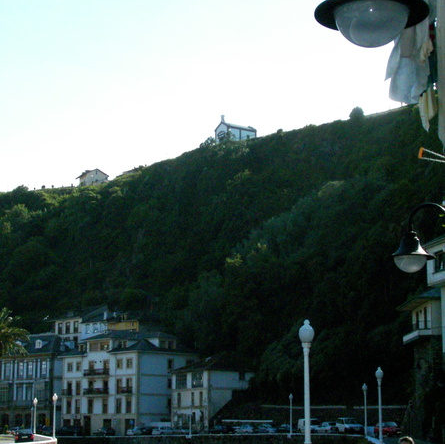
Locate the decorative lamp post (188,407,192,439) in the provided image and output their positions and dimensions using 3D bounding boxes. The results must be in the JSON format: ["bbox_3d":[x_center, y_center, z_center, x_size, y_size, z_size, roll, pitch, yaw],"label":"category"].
[{"bbox_3d":[-4.248,26.453,141.550,0.380,3.850,0.380,0,-11,0],"label":"decorative lamp post"}]

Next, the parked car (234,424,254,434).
[{"bbox_3d":[2.783,26.115,133.472,1.680,1.430,4.000,4,-11,-20],"label":"parked car"}]

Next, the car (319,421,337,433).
[{"bbox_3d":[10.989,21.657,110.908,1.680,1.430,4.000,3,-11,-16],"label":"car"}]

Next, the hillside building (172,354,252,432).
[{"bbox_3d":[-0.787,26.579,165.028,10.400,12.200,10.600,7,-12,-34],"label":"hillside building"}]

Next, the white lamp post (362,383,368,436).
[{"bbox_3d":[12.235,16.020,90.678,0.430,4.450,0.430,0,-10,0],"label":"white lamp post"}]

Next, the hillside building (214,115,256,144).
[{"bbox_3d":[3.862,-27.480,315.946,10.000,7.800,6.800,7,-12,-33],"label":"hillside building"}]

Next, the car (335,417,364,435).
[{"bbox_3d":[12.554,20.402,105.547,1.800,1.850,4.300,2,-11,-11],"label":"car"}]

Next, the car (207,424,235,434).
[{"bbox_3d":[-0.193,26.838,136.401,1.700,1.450,4.100,-7,-12,33],"label":"car"}]

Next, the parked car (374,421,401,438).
[{"bbox_3d":[16.063,20.238,103.543,1.650,1.430,3.850,2,-11,-11],"label":"parked car"}]

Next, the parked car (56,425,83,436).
[{"bbox_3d":[-22.000,30.241,154.064,1.750,1.450,4.200,-10,-14,42],"label":"parked car"}]

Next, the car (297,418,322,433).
[{"bbox_3d":[10.032,23.483,121.764,1.750,1.870,4.200,5,-11,-24],"label":"car"}]

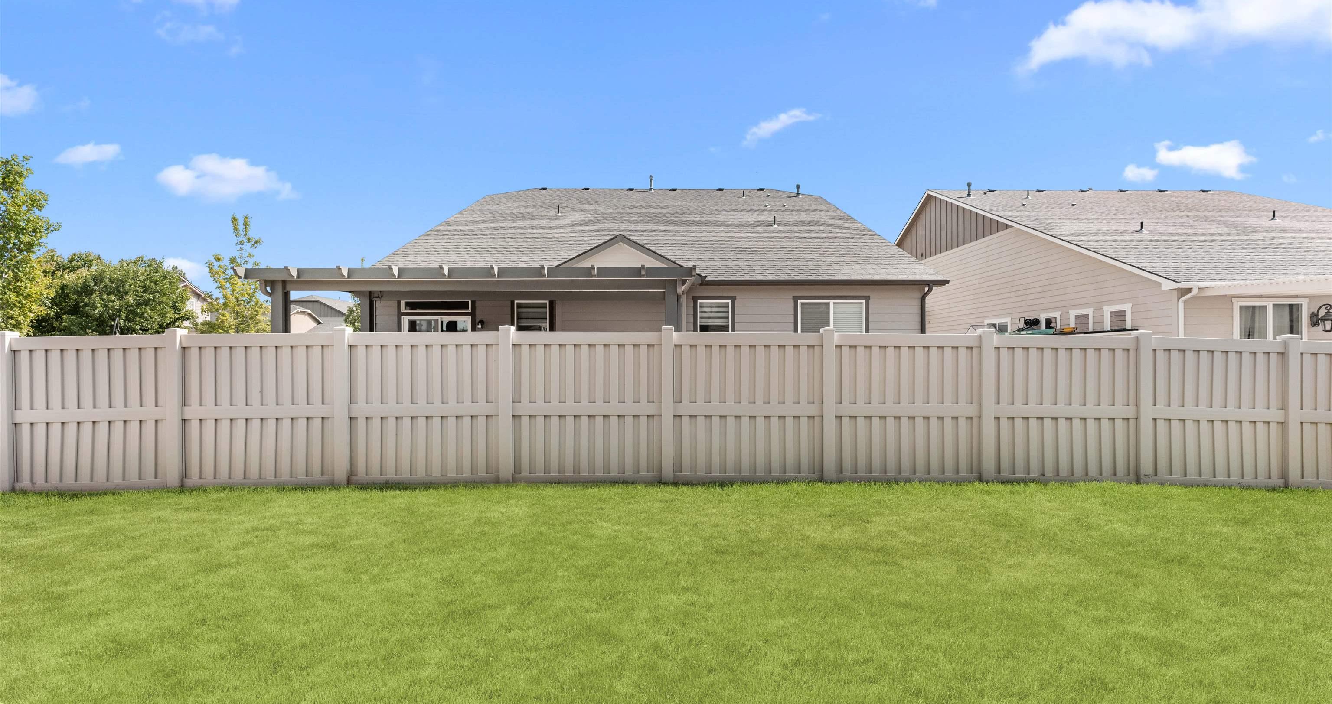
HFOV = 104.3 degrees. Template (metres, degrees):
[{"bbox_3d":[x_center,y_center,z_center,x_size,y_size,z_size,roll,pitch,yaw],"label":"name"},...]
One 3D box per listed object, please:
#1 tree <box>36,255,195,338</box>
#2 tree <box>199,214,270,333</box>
[{"bbox_3d":[-24.600,-1.400,23.000,5.300,6.000,5.300,0,0,0],"label":"tree"},{"bbox_3d":[-14.100,-1.450,17.000,2.200,6.100,2.200,0,0,0],"label":"tree"}]

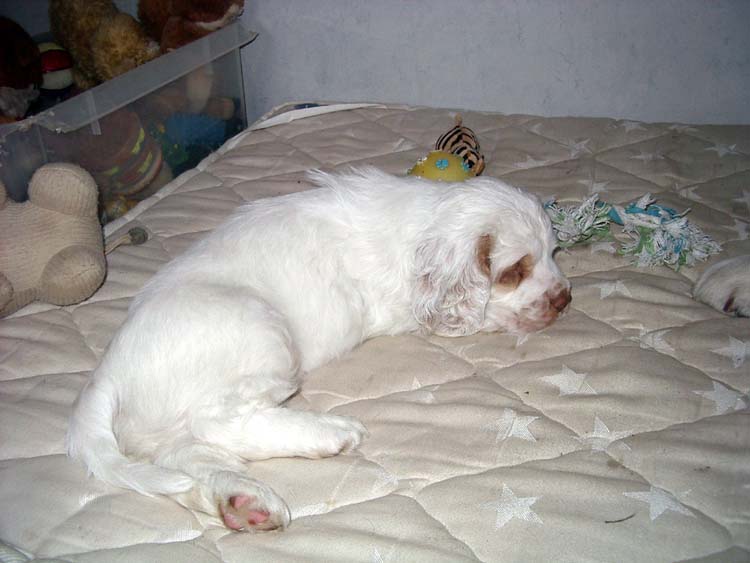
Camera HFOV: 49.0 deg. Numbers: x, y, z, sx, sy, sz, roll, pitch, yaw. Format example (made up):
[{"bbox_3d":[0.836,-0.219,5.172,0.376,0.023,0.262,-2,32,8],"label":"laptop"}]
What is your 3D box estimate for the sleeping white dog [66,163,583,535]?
[{"bbox_3d":[-0.033,0.013,0.750,0.486,0.168,0.340,-12,28,-20],"label":"sleeping white dog"}]

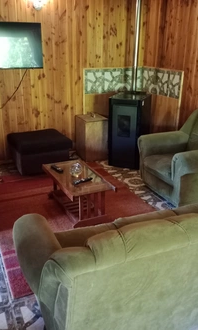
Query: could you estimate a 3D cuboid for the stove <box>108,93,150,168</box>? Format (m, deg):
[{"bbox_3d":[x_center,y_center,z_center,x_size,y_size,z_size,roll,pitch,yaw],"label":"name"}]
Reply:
[{"bbox_3d":[0.435,-0.499,4.491,0.440,0.940,0.540,8,21,20],"label":"stove"}]

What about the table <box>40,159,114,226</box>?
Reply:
[{"bbox_3d":[-0.217,0.266,3.217,0.435,0.365,0.870,-9,22,-24],"label":"table"}]

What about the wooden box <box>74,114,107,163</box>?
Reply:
[{"bbox_3d":[-0.106,-0.421,4.755,0.370,0.600,0.450,-8,22,-23],"label":"wooden box"}]

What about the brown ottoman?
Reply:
[{"bbox_3d":[-0.809,-0.181,4.351,0.700,0.410,0.650,-8,22,-23],"label":"brown ottoman"}]

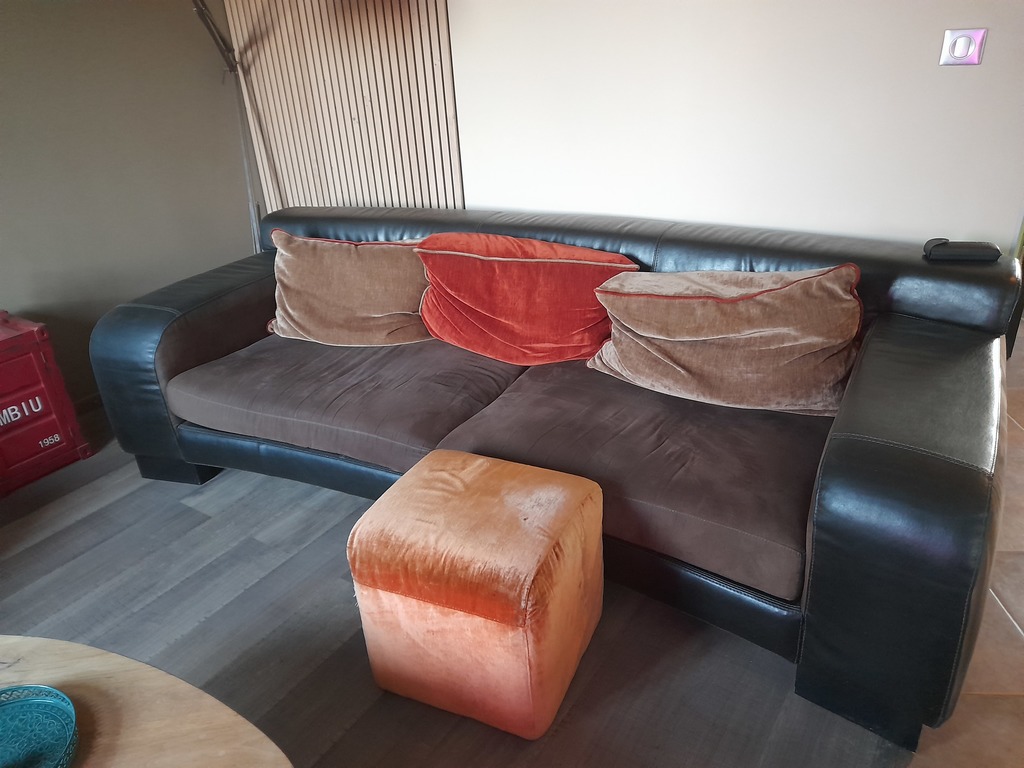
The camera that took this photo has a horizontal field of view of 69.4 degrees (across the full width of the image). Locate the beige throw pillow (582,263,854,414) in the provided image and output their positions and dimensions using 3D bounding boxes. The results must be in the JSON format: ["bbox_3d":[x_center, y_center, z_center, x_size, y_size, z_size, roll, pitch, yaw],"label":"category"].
[{"bbox_3d":[0.556,-0.130,2.017,0.670,0.375,0.180,12,8,29],"label":"beige throw pillow"}]

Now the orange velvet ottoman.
[{"bbox_3d":[-0.055,0.459,1.705,0.411,0.419,0.393,9,29,24],"label":"orange velvet ottoman"}]

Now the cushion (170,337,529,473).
[{"bbox_3d":[-0.497,-0.020,2.399,0.980,0.155,0.680,9,29,24],"label":"cushion"}]

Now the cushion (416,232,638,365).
[{"bbox_3d":[0.035,-0.241,2.308,0.670,0.365,0.180,9,6,24],"label":"cushion"}]

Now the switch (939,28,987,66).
[{"bbox_3d":[1.068,-0.797,1.751,0.082,0.082,0.012,13,31,30],"label":"switch"}]

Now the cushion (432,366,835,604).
[{"bbox_3d":[0.358,0.146,1.956,0.940,0.155,0.680,12,30,28],"label":"cushion"}]

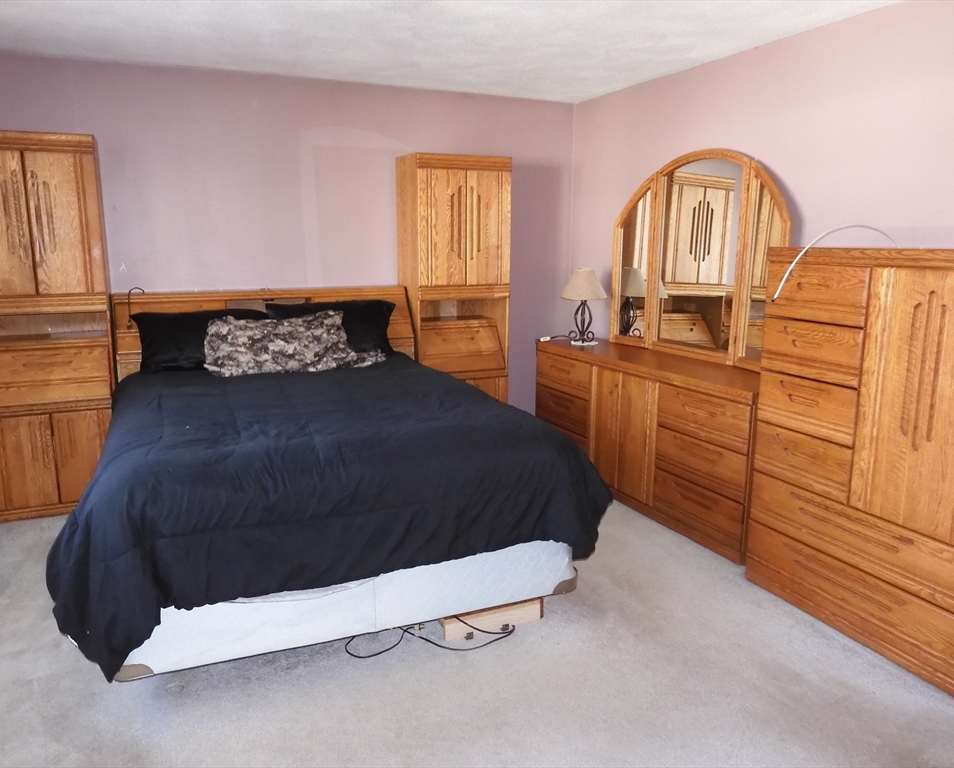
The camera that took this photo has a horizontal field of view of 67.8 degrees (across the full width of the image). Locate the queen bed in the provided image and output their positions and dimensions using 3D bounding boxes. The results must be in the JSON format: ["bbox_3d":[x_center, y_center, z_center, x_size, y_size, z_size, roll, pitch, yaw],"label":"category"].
[{"bbox_3d":[-0.808,0.192,3.407,1.800,1.140,2.620,-5,12,-22],"label":"queen bed"}]

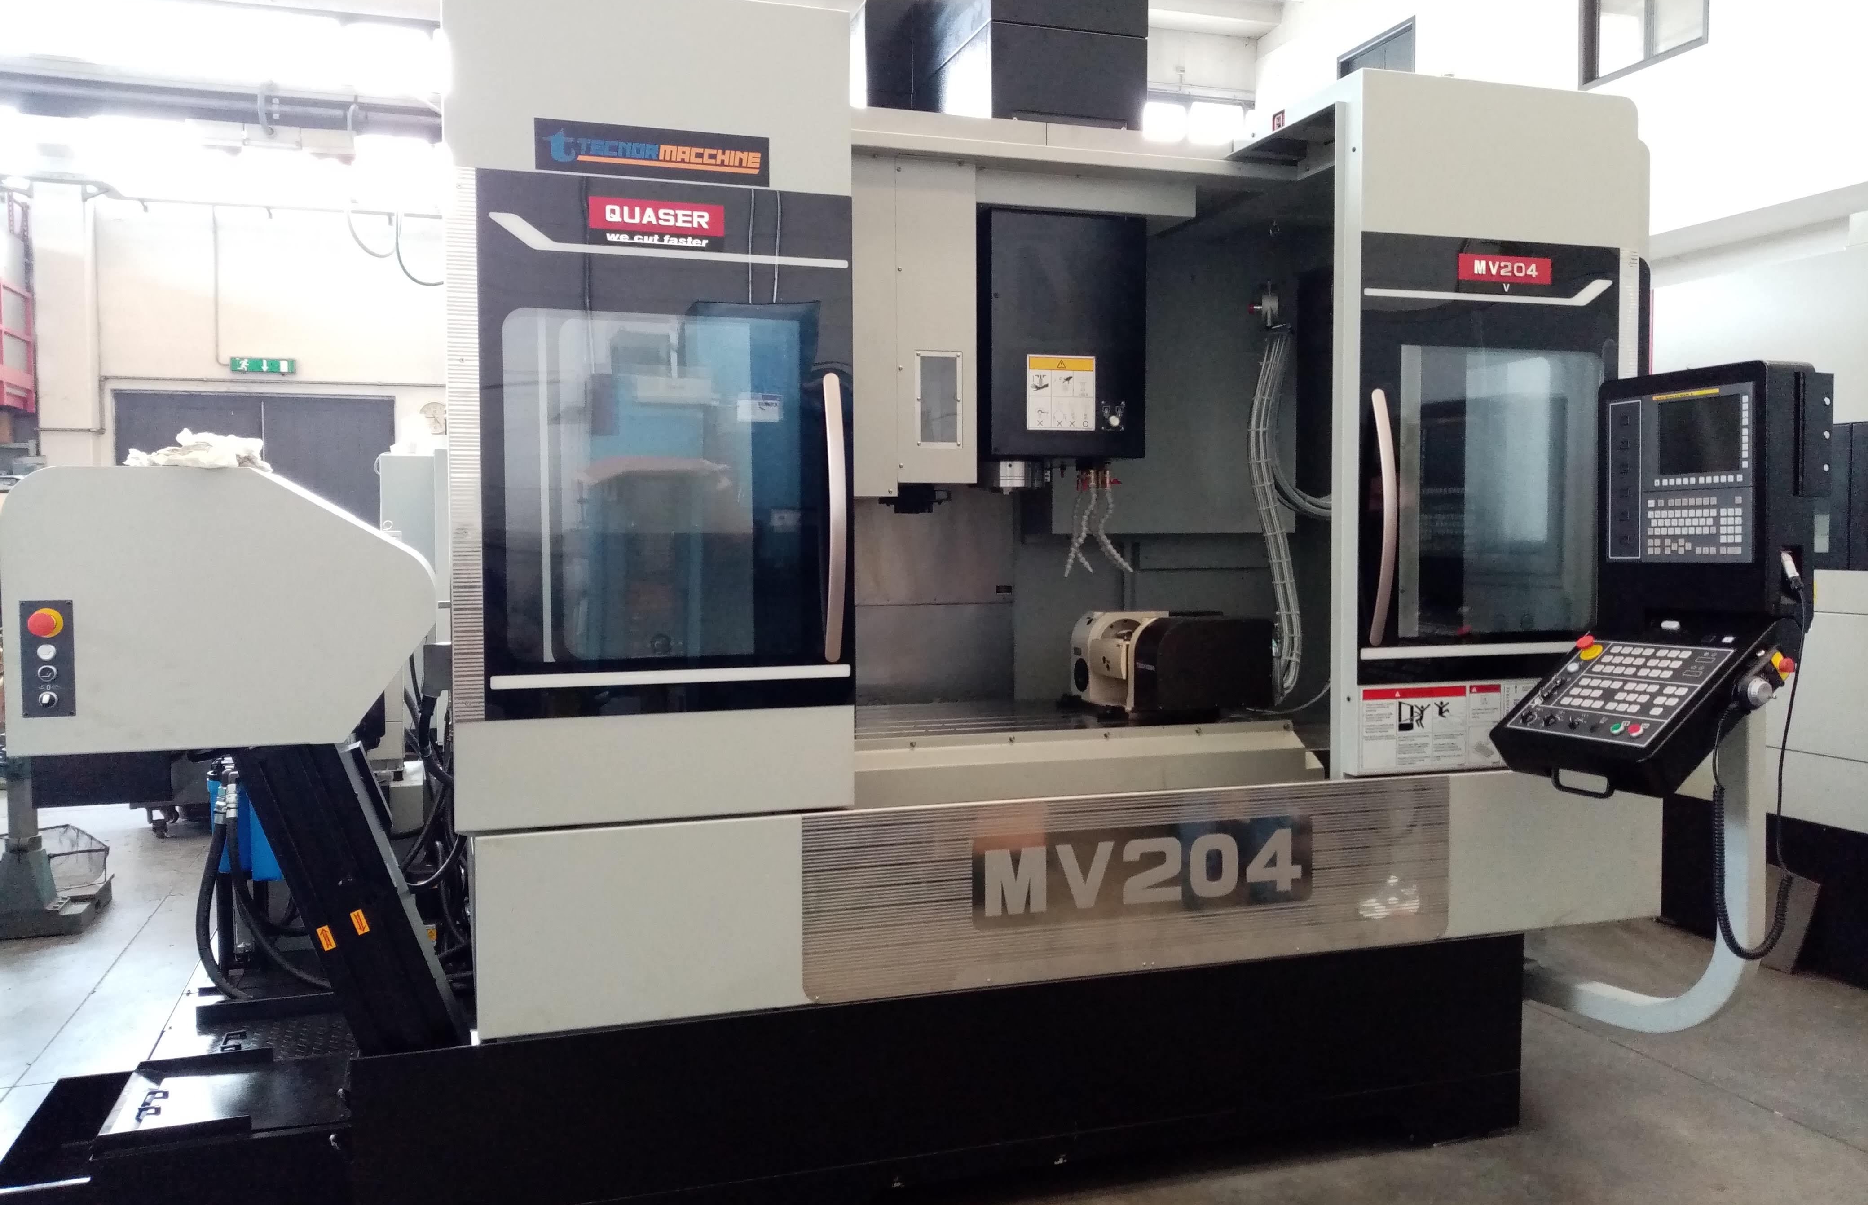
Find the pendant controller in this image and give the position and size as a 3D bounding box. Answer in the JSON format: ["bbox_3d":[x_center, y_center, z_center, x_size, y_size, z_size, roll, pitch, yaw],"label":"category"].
[{"bbox_3d":[1.577,-0.043,3.071,0.463,0.917,0.472,-1,3,-18],"label":"pendant controller"}]

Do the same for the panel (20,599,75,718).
[{"bbox_3d":[-1.543,0.100,2.435,0.082,0.203,0.050,-1,3,-18],"label":"panel"}]

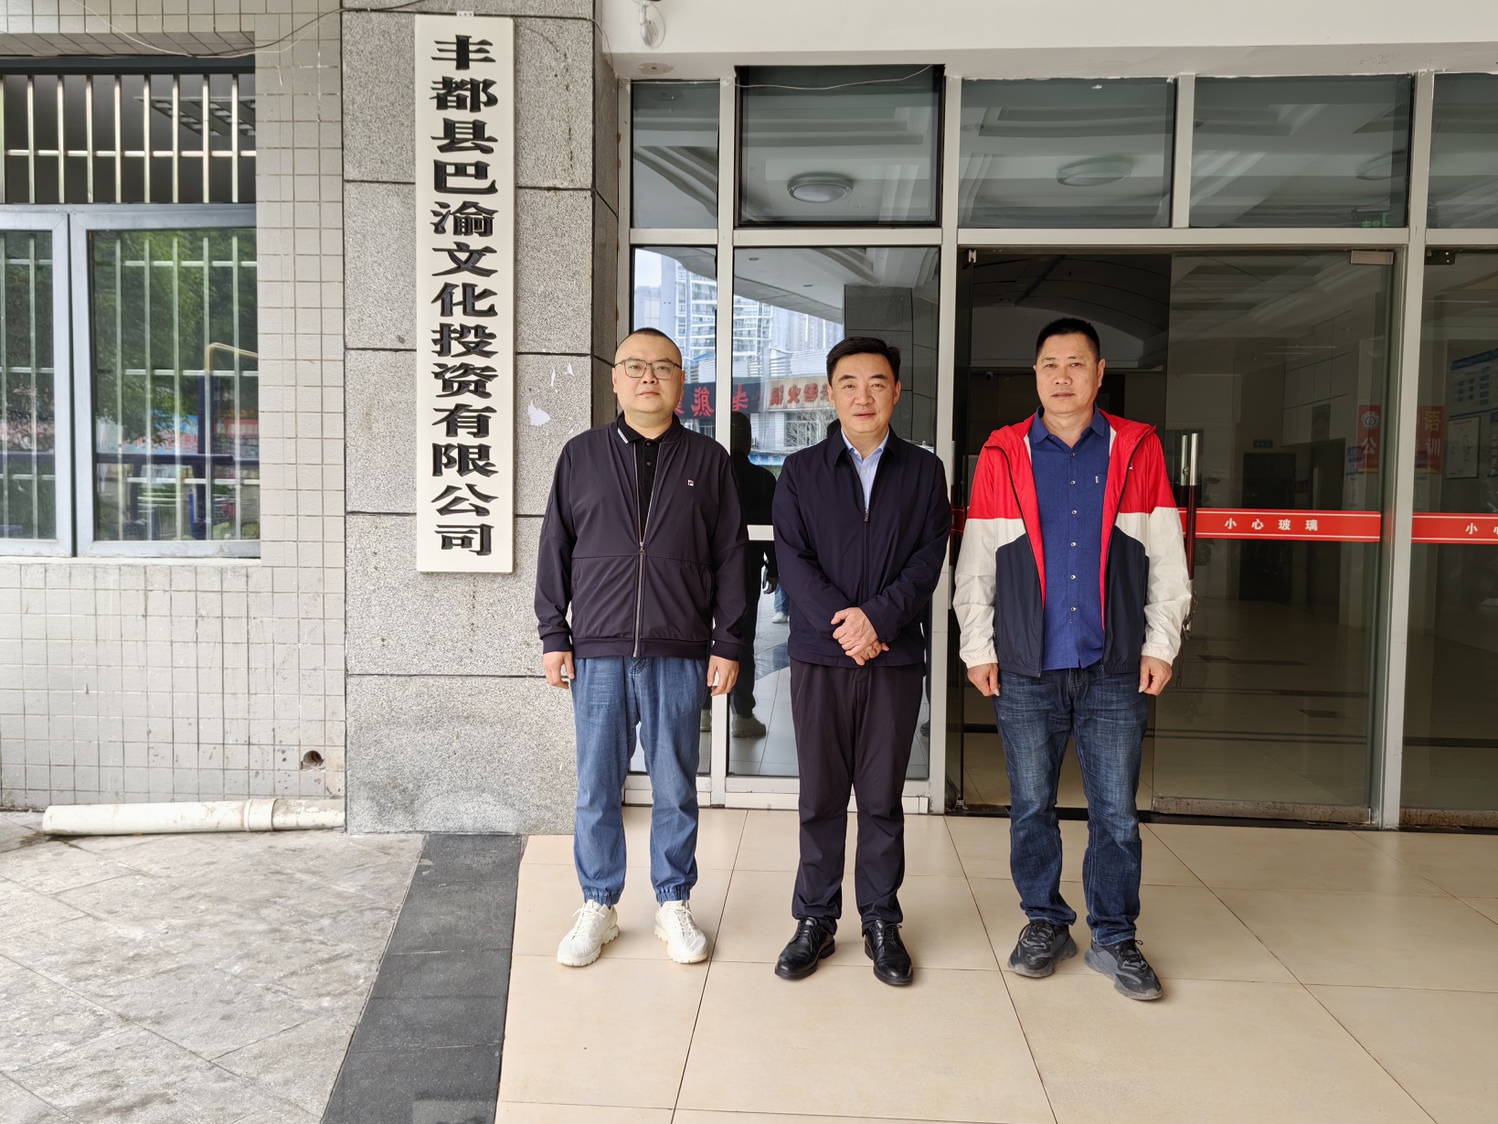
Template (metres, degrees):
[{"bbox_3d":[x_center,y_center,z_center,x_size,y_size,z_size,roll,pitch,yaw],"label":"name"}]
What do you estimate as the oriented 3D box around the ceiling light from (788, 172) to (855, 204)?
[{"bbox_3d":[0.411,-2.137,6.678,0.380,0.110,0.380,1,3,4],"label":"ceiling light"}]

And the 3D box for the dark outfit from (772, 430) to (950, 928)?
[{"bbox_3d":[0.305,0.314,3.192,0.480,1.355,0.330,1,3,7],"label":"dark outfit"}]

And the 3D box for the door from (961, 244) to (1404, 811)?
[{"bbox_3d":[1.685,-0.088,4.674,1.726,2.267,0.160,1,3,4],"label":"door"}]

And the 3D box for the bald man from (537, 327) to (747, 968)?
[{"bbox_3d":[-0.308,0.221,3.315,0.589,1.755,0.350,1,3,-3],"label":"bald man"}]

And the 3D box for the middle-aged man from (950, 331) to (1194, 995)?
[{"bbox_3d":[0.881,0.230,3.207,0.610,1.781,0.380,1,3,11],"label":"middle-aged man"}]

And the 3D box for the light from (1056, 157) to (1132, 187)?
[{"bbox_3d":[1.831,-2.061,6.187,0.400,0.120,0.400,1,3,4],"label":"light"}]

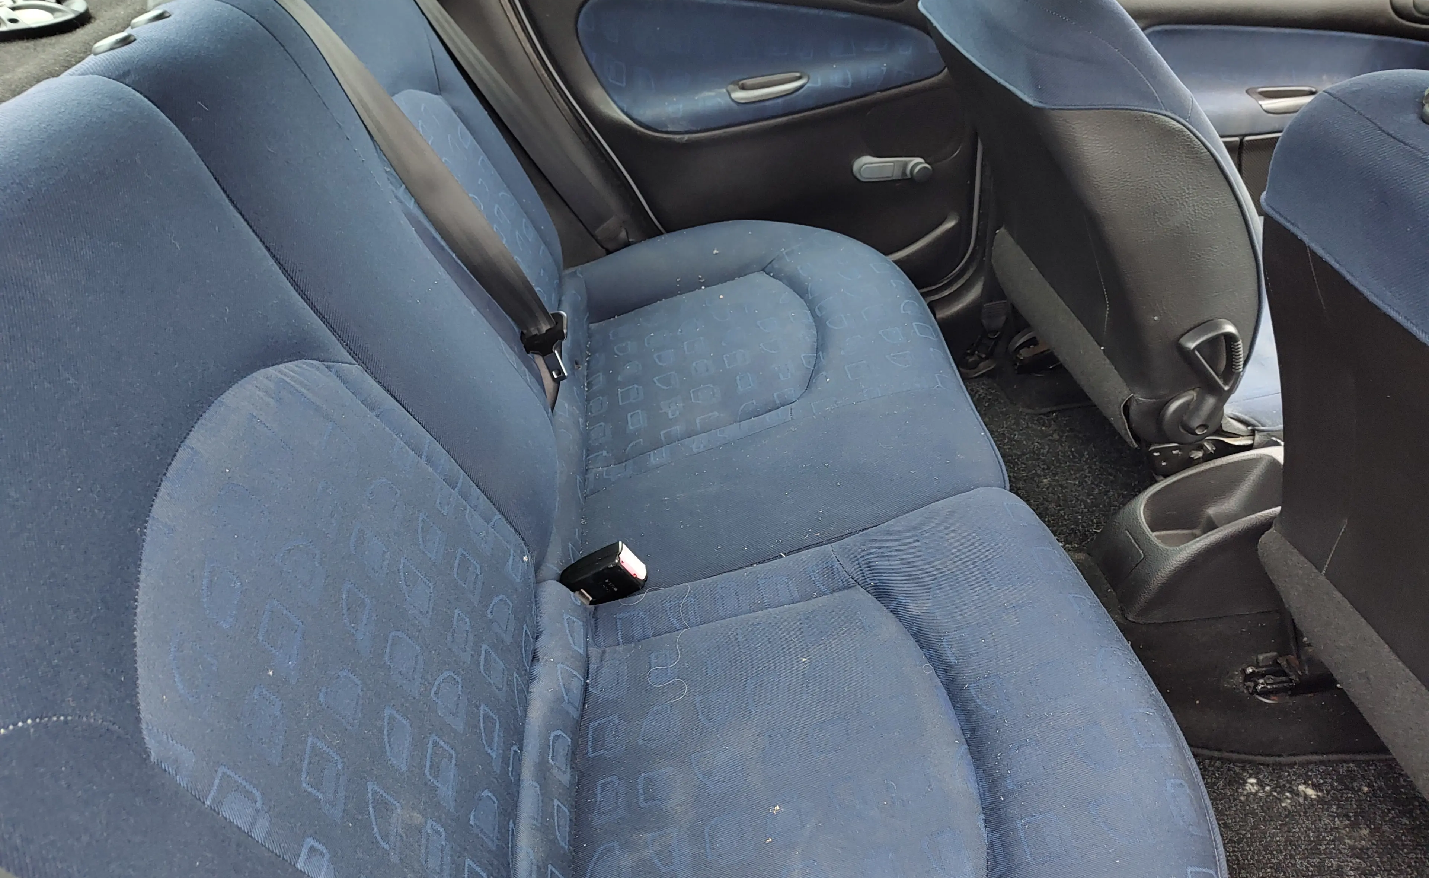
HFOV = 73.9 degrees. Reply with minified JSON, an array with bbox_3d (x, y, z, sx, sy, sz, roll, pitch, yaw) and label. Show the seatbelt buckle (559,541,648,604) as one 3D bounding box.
[{"bbox_3d":[-0.109,0.133,0.939,0.073,0.040,0.027,-29,32,28],"label":"seatbelt buckle"}]

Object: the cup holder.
[{"bbox_3d":[0.566,0.101,1.085,0.230,0.150,0.135,-5,37,-4],"label":"cup holder"}]

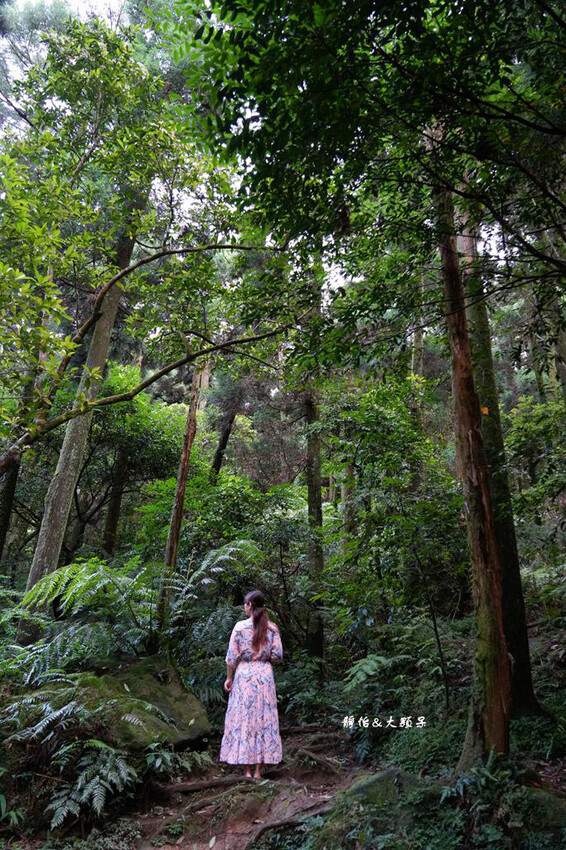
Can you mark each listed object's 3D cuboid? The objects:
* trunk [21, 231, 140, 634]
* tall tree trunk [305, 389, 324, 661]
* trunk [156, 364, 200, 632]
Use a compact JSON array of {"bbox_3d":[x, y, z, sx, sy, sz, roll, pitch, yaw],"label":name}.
[{"bbox_3d":[-2.772,-0.179,8.630,0.420,6.110,0.420,7,-17,2],"label":"trunk"},{"bbox_3d":[0.483,1.422,9.499,0.270,4.160,0.270,1,-17,0],"label":"tall tree trunk"},{"bbox_3d":[-1.332,0.871,8.099,0.190,3.550,0.190,4,-17,1],"label":"trunk"}]

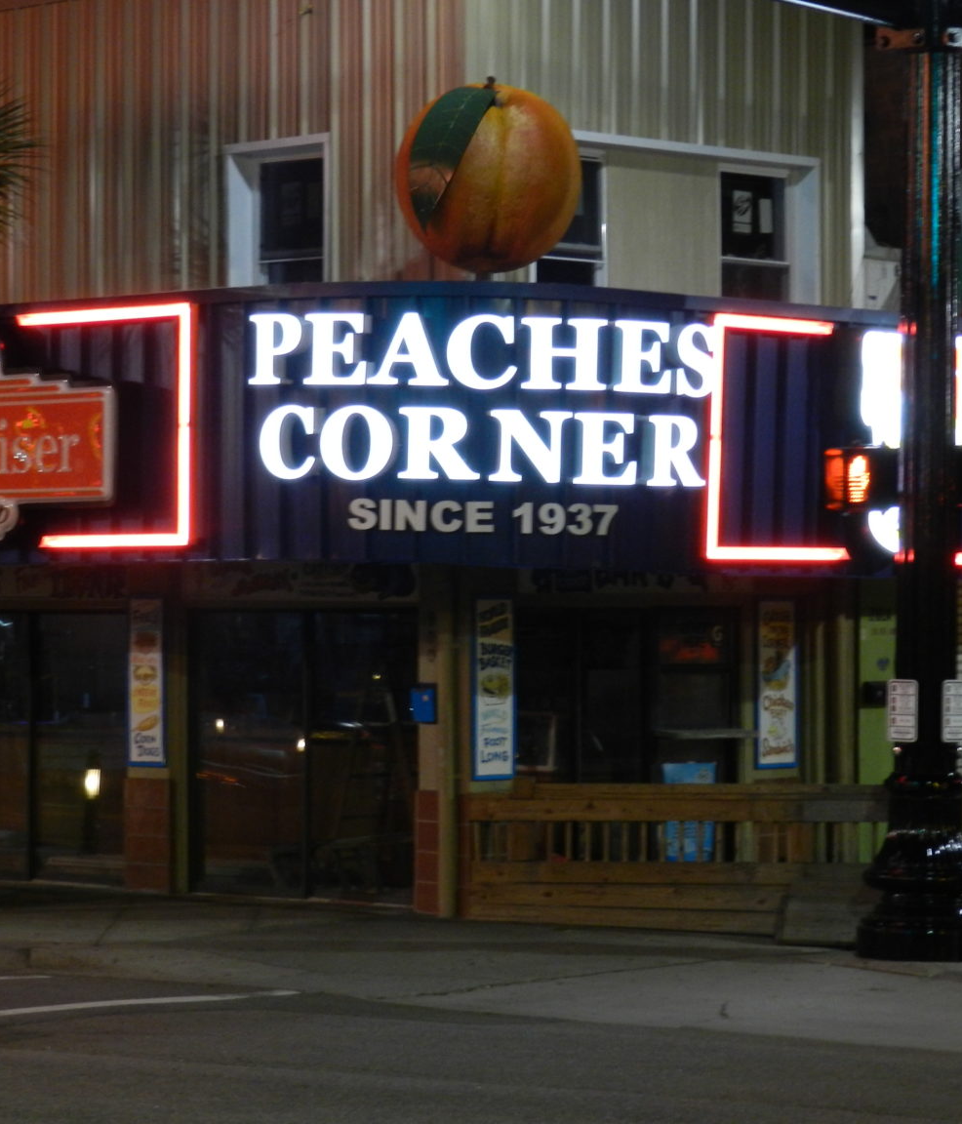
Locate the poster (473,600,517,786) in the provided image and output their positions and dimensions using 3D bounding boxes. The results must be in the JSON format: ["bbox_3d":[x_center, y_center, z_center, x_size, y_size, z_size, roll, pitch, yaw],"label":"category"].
[{"bbox_3d":[0.091,0.860,29.218,0.030,1.210,0.410,-1,-1,44],"label":"poster"}]

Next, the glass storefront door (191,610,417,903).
[{"bbox_3d":[-1.251,1.344,30.034,2.250,2.000,0.080,-1,-1,44],"label":"glass storefront door"}]

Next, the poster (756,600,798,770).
[{"bbox_3d":[2.141,0.890,31.352,0.030,1.210,0.410,-1,-1,44],"label":"poster"}]

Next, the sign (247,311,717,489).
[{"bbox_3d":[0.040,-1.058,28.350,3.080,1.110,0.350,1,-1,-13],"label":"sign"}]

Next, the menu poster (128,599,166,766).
[{"bbox_3d":[-2.393,0.863,30.992,0.410,1.210,0.030,-1,-1,44],"label":"menu poster"}]

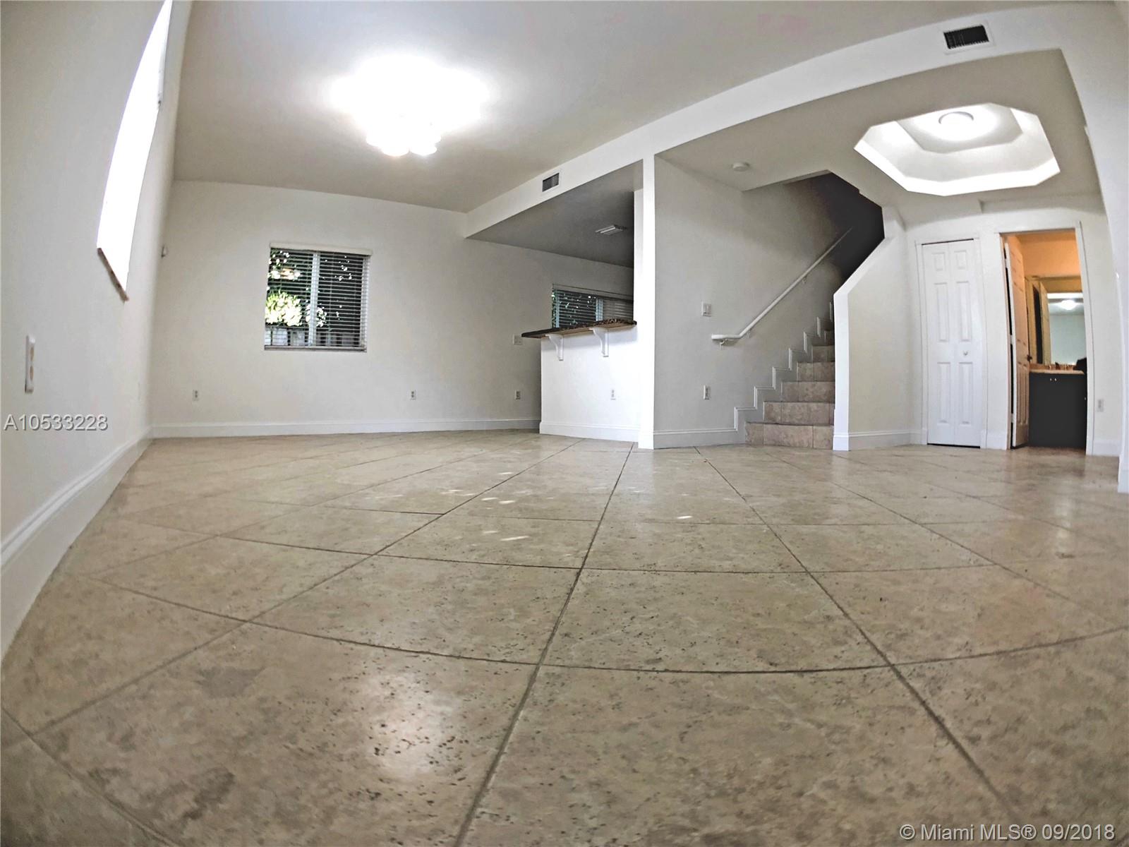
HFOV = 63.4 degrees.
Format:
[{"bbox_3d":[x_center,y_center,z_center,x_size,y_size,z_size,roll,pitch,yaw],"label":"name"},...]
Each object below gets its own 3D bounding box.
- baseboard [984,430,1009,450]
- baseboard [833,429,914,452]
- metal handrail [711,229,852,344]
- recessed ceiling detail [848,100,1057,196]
[{"bbox_3d":[3.600,0.145,7.650,0.190,0.150,0.020,1,2,38],"label":"baseboard"},{"bbox_3d":[2.600,0.135,7.600,0.110,0.145,1.220,1,2,44],"label":"baseboard"},{"bbox_3d":[2.080,-1.320,8.420,2.050,1.200,0.100,-1,2,-38],"label":"metal handrail"},{"bbox_3d":[2.840,-2.000,6.540,1.150,0.270,2.200,1,2,34],"label":"recessed ceiling detail"}]

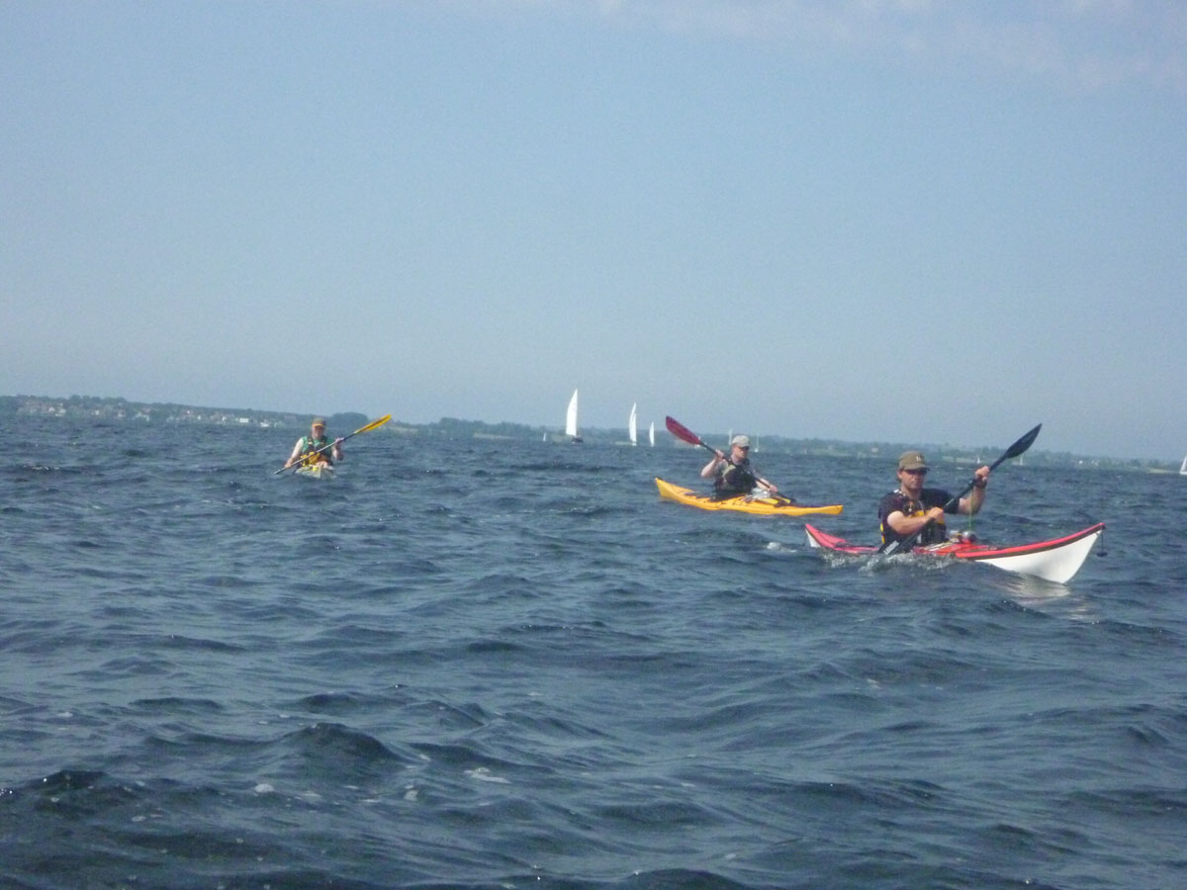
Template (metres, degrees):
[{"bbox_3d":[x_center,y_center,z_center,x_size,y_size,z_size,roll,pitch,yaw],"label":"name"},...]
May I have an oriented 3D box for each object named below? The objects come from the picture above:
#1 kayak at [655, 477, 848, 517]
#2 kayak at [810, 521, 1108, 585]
[{"bbox_3d":[1.505,0.660,28.005,0.580,0.390,5.000,3,2,-19],"label":"kayak"},{"bbox_3d":[2.263,0.744,18.294,0.550,0.460,5.250,3,-2,-14],"label":"kayak"}]

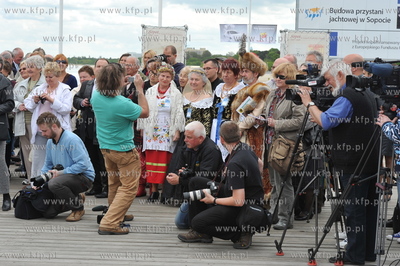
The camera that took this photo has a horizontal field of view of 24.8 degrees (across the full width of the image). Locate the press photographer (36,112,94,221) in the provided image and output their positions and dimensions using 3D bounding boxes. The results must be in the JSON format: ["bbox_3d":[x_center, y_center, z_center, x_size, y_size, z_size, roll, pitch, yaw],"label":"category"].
[{"bbox_3d":[-1.448,0.341,9.800,0.620,1.130,0.500,-1,5,-22],"label":"press photographer"}]

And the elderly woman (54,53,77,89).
[{"bbox_3d":[-1.982,-0.242,13.025,0.500,1.680,0.330,1,5,9],"label":"elderly woman"}]

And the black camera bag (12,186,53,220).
[{"bbox_3d":[-1.768,0.736,9.696,0.360,0.290,0.270,-3,6,-30],"label":"black camera bag"}]

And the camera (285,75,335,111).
[{"bbox_3d":[0.980,-0.363,8.150,0.430,0.310,0.200,2,5,16],"label":"camera"}]

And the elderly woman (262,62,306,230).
[{"bbox_3d":[0.842,0.118,9.072,0.430,1.625,0.520,-4,6,-37],"label":"elderly woman"}]

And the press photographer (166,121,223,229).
[{"bbox_3d":[-0.047,0.406,9.500,0.640,1.090,0.500,-1,5,-21],"label":"press photographer"}]

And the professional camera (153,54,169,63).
[{"bbox_3d":[-0.525,-0.981,12.150,0.150,0.118,0.235,4,11,42],"label":"professional camera"}]

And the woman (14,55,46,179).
[{"bbox_3d":[-2.277,-0.180,12.228,0.500,1.690,0.380,3,6,33],"label":"woman"}]

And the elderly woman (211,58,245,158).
[{"bbox_3d":[0.325,-0.012,10.386,0.520,1.665,0.400,2,5,17],"label":"elderly woman"}]

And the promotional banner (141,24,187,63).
[{"bbox_3d":[-0.712,-1.033,18.000,1.020,2.100,0.060,-1,5,-25],"label":"promotional banner"}]

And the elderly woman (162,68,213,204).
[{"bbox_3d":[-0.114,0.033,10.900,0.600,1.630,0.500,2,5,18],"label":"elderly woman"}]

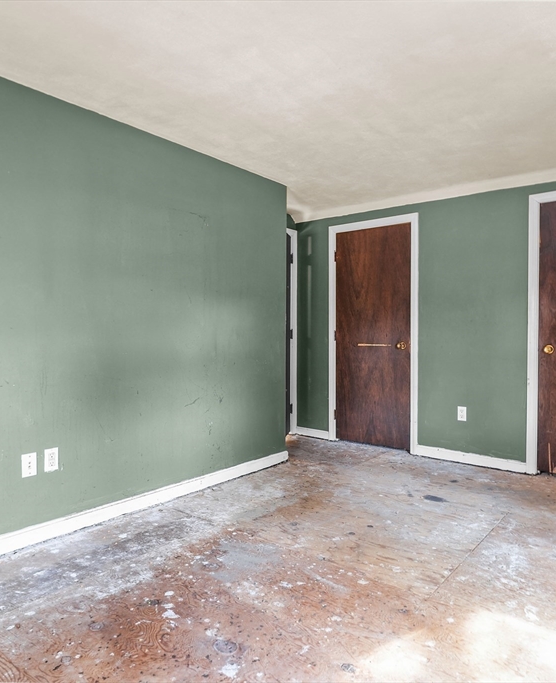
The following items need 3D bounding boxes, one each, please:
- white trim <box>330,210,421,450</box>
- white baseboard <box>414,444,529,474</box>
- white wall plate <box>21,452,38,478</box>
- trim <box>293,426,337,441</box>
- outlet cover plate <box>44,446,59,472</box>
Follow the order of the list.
[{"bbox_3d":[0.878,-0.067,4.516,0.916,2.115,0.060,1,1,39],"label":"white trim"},{"bbox_3d":[1.557,0.958,3.951,0.867,0.085,0.020,1,1,39],"label":"white baseboard"},{"bbox_3d":[-1.244,0.619,2.417,0.010,0.116,0.072,1,1,39],"label":"white wall plate"},{"bbox_3d":[0.349,0.933,4.934,0.406,0.084,0.020,1,1,39],"label":"trim"},{"bbox_3d":[-1.172,0.614,2.505,0.010,0.115,0.072,1,1,39],"label":"outlet cover plate"}]

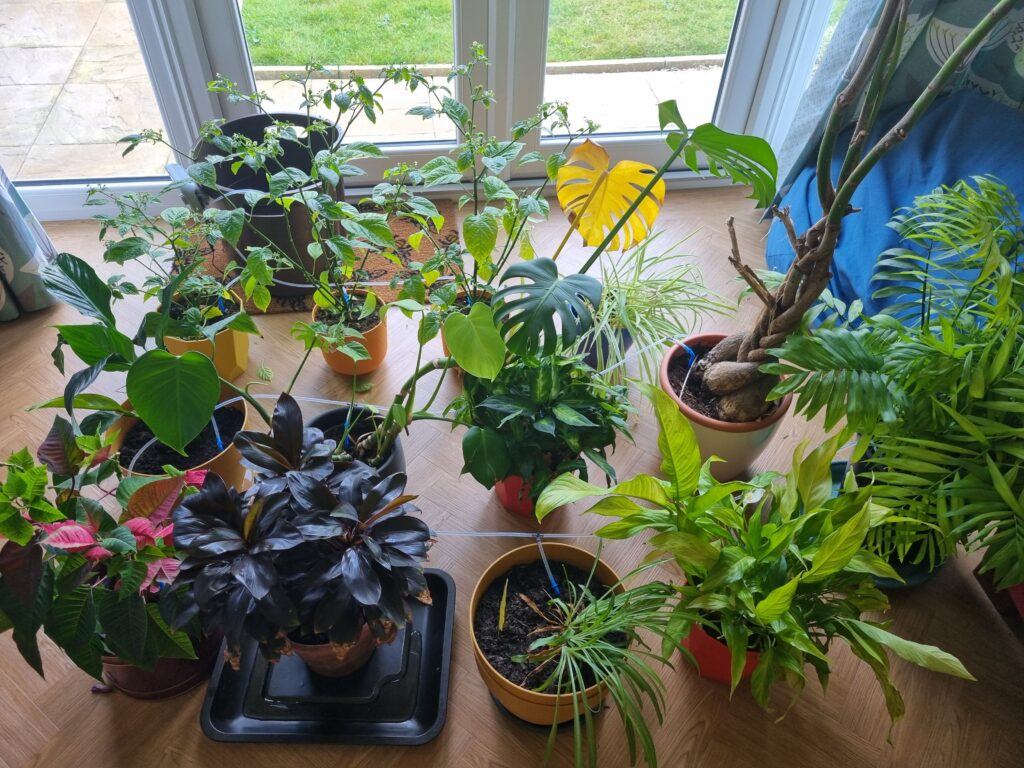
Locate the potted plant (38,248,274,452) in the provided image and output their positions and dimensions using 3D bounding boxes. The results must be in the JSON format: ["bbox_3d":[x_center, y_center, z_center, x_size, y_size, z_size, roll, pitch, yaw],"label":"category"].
[{"bbox_3d":[-0.627,0.021,1.402,0.440,0.430,0.400,3,47,0],"label":"potted plant"}]

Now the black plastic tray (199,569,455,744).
[{"bbox_3d":[-0.292,0.459,1.310,0.380,0.045,0.305,2,47,-1],"label":"black plastic tray"}]

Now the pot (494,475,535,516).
[{"bbox_3d":[0.042,0.164,1.474,0.155,0.137,0.155,1,47,-1],"label":"pot"}]

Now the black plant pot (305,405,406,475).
[{"bbox_3d":[-0.292,0.157,1.453,0.180,0.152,0.180,1,47,-1],"label":"black plant pot"}]

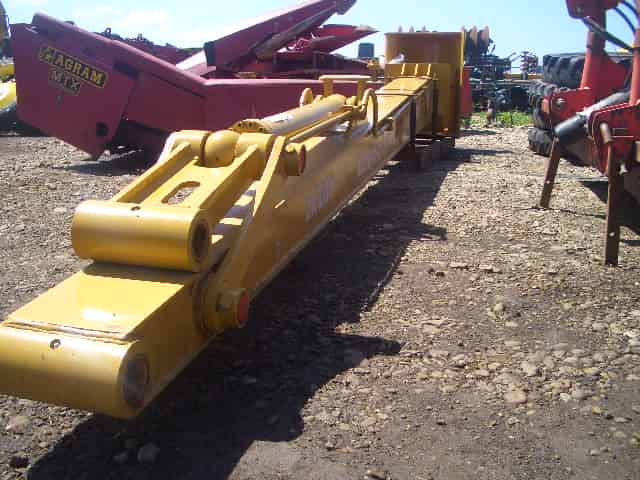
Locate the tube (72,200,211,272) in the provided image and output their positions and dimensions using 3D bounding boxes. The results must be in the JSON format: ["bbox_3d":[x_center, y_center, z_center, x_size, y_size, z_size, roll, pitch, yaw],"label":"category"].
[{"bbox_3d":[-0.656,-0.017,2.403,0.446,0.228,0.228,5,15,11],"label":"tube"}]

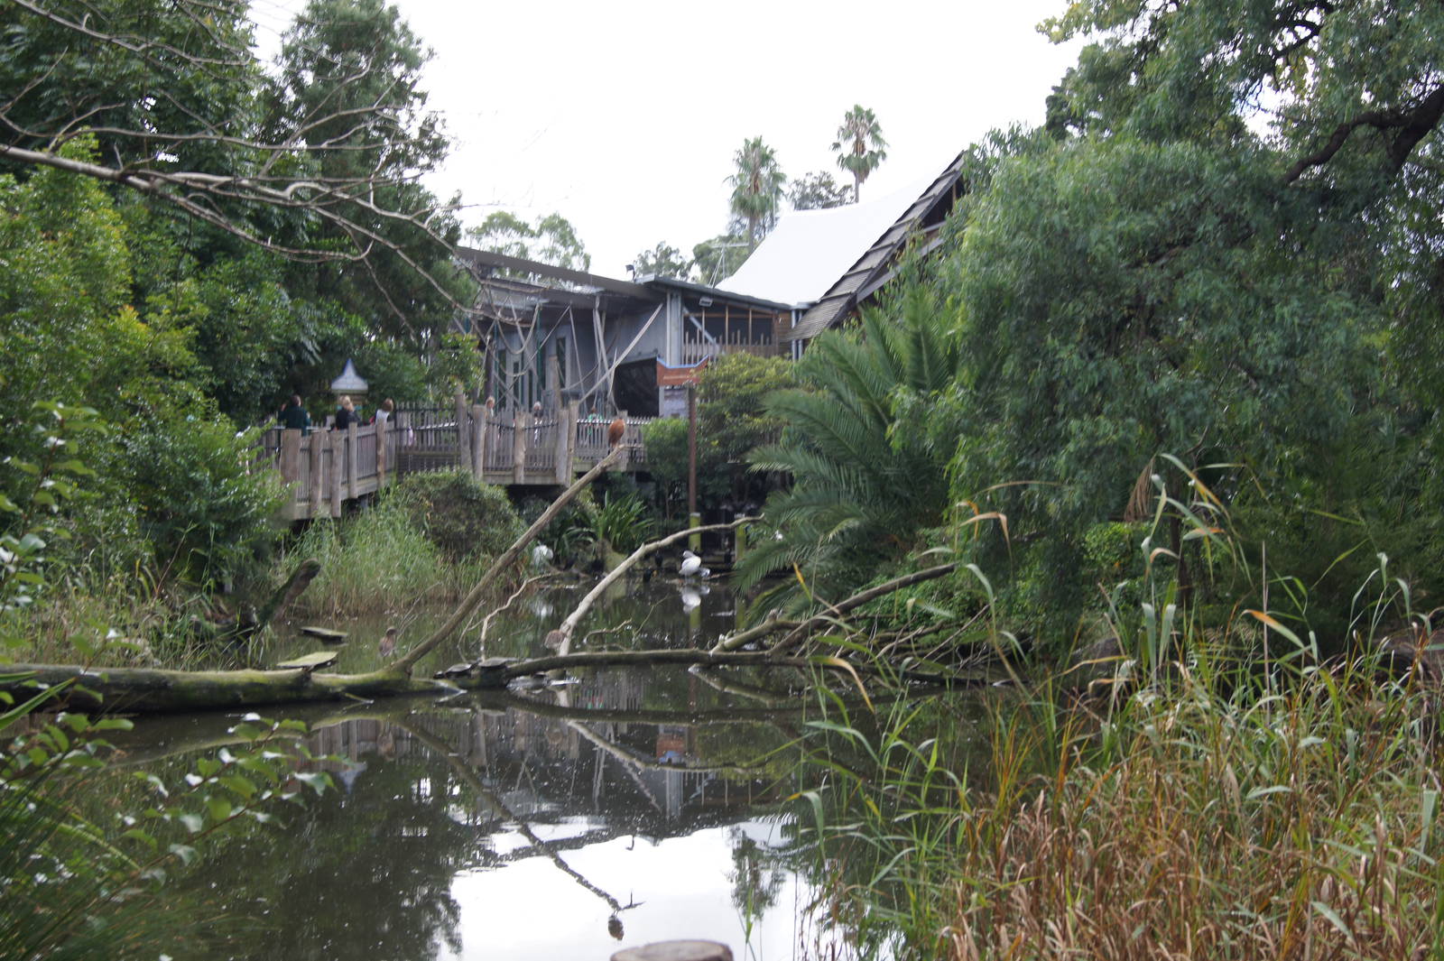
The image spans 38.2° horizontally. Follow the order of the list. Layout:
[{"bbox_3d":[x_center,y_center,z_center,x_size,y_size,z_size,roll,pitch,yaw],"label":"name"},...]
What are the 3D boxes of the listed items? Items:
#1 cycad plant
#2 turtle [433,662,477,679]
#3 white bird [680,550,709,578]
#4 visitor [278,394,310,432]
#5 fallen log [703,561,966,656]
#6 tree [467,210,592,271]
[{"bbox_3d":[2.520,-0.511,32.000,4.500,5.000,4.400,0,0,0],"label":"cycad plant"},{"bbox_3d":[-2.555,1.829,20.000,0.380,0.150,0.220,0,0,-11],"label":"turtle"},{"bbox_3d":[-0.564,1.724,42.500,0.600,0.560,0.340,0,0,6],"label":"white bird"},{"bbox_3d":[-8.216,-0.790,40.000,0.580,1.720,0.400,0,0,11],"label":"visitor"},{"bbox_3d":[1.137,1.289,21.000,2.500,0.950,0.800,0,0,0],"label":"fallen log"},{"bbox_3d":[-8.921,-5.800,95.000,6.500,13.000,6.500,0,0,0],"label":"tree"}]

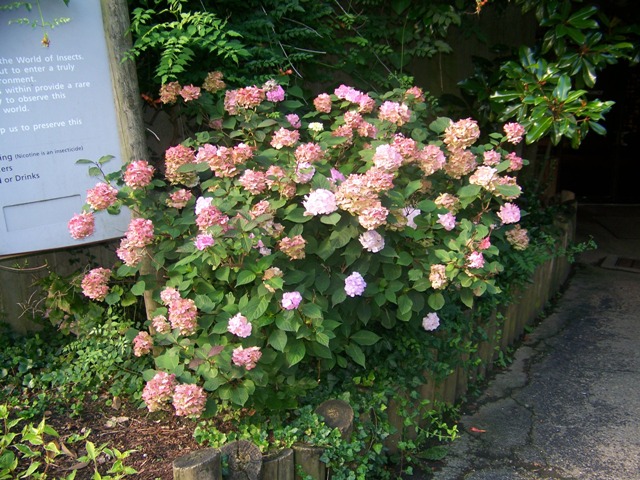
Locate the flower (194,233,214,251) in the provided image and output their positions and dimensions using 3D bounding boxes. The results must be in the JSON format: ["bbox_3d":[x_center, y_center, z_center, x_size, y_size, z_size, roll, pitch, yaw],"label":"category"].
[{"bbox_3d":[-0.464,0.006,2.600,0.078,0.067,0.065,-3,19,-10],"label":"flower"}]

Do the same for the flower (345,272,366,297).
[{"bbox_3d":[0.134,0.169,2.450,0.083,0.082,0.080,-1,15,3],"label":"flower"}]

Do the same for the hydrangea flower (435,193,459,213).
[{"bbox_3d":[0.522,-0.154,2.650,0.103,0.079,0.101,0,20,0],"label":"hydrangea flower"}]

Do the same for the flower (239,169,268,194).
[{"bbox_3d":[-0.278,-0.244,2.700,0.121,0.100,0.099,-2,19,-6],"label":"flower"}]

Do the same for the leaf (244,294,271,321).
[{"bbox_3d":[-0.232,0.250,2.400,0.096,0.092,0.060,-3,15,-6],"label":"leaf"}]

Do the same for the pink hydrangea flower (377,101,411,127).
[{"bbox_3d":[0.348,-0.586,3.000,0.153,0.121,0.136,1,20,6],"label":"pink hydrangea flower"}]

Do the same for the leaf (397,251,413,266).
[{"bbox_3d":[0.346,0.076,2.650,0.066,0.062,0.035,3,19,8],"label":"leaf"}]

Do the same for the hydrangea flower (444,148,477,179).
[{"bbox_3d":[0.591,-0.322,2.720,0.131,0.117,0.124,2,18,12],"label":"hydrangea flower"}]

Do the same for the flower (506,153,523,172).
[{"bbox_3d":[0.947,-0.377,3.150,0.095,0.097,0.095,4,21,16],"label":"flower"}]

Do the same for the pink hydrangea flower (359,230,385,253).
[{"bbox_3d":[0.207,0.006,2.600,0.104,0.088,0.096,0,20,5],"label":"pink hydrangea flower"}]

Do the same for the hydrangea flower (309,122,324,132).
[{"bbox_3d":[-0.016,-0.504,2.900,0.072,0.042,0.065,-1,15,0],"label":"hydrangea flower"}]

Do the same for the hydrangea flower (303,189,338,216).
[{"bbox_3d":[0.002,-0.151,2.600,0.140,0.103,0.109,0,19,0],"label":"hydrangea flower"}]

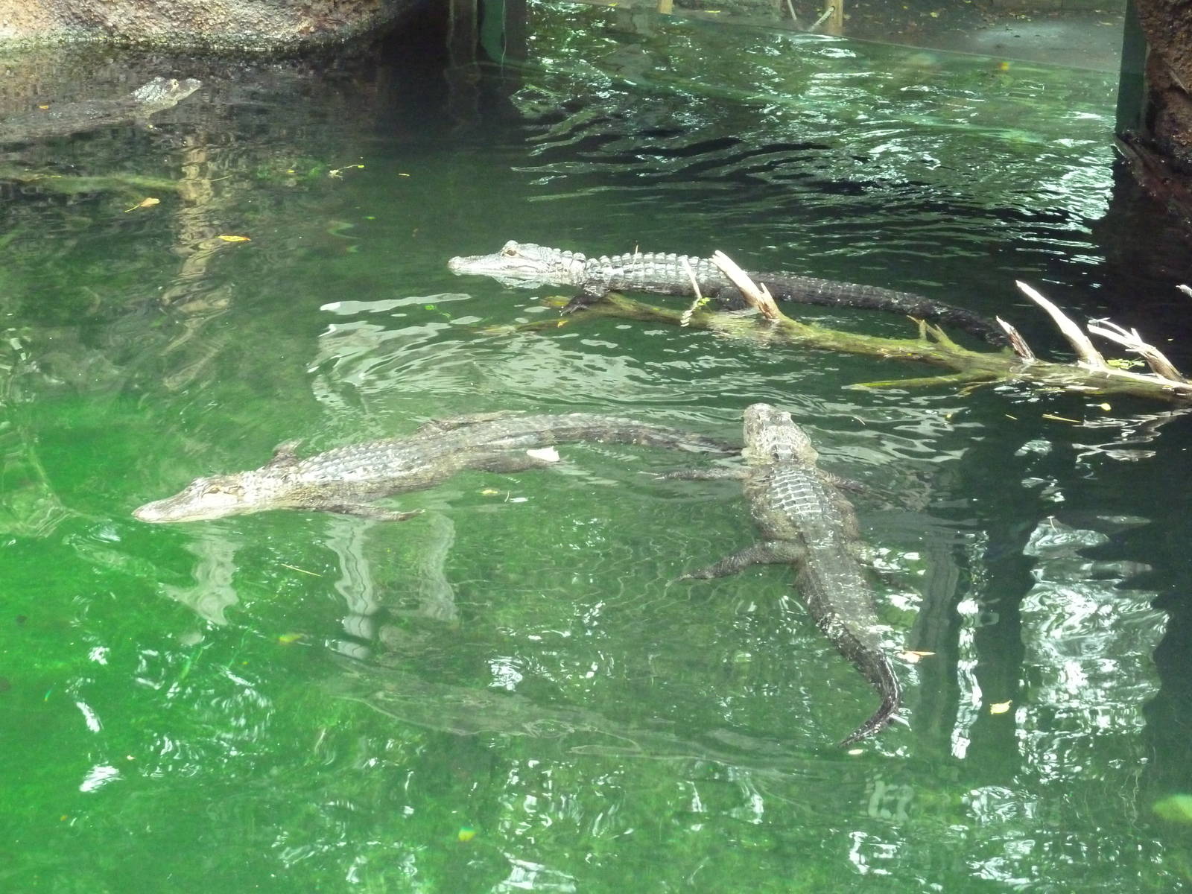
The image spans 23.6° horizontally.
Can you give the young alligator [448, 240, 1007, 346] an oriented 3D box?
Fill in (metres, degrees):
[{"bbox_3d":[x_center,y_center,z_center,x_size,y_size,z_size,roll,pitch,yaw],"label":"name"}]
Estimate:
[{"bbox_3d":[0.323,-0.330,6.575,1.362,0.200,0.255,5,25,10],"label":"young alligator"}]

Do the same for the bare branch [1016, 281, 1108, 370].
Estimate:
[{"bbox_3d":[1.006,-0.262,6.171,0.195,0.195,0.070,0,25,0],"label":"bare branch"}]

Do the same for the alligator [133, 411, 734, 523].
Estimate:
[{"bbox_3d":[-0.305,0.071,5.811,1.270,0.150,0.333,-8,26,-17],"label":"alligator"}]

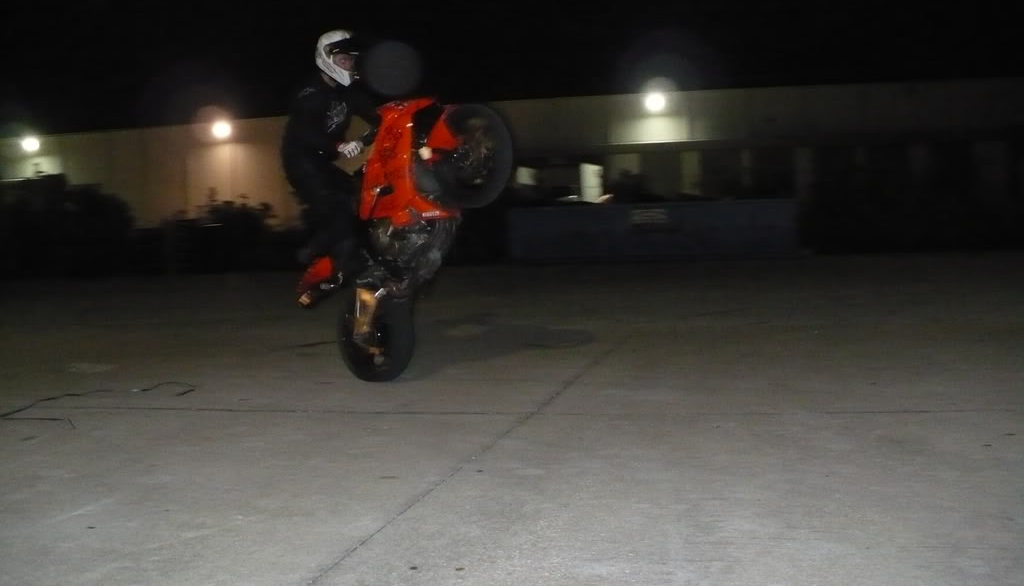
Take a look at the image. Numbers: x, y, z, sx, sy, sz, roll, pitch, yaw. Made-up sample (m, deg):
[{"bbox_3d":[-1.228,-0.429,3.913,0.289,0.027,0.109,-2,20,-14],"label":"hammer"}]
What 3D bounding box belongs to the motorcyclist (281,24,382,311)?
[{"bbox_3d":[-1.058,-0.824,7.016,0.800,1.710,0.600,0,3,42],"label":"motorcyclist"}]

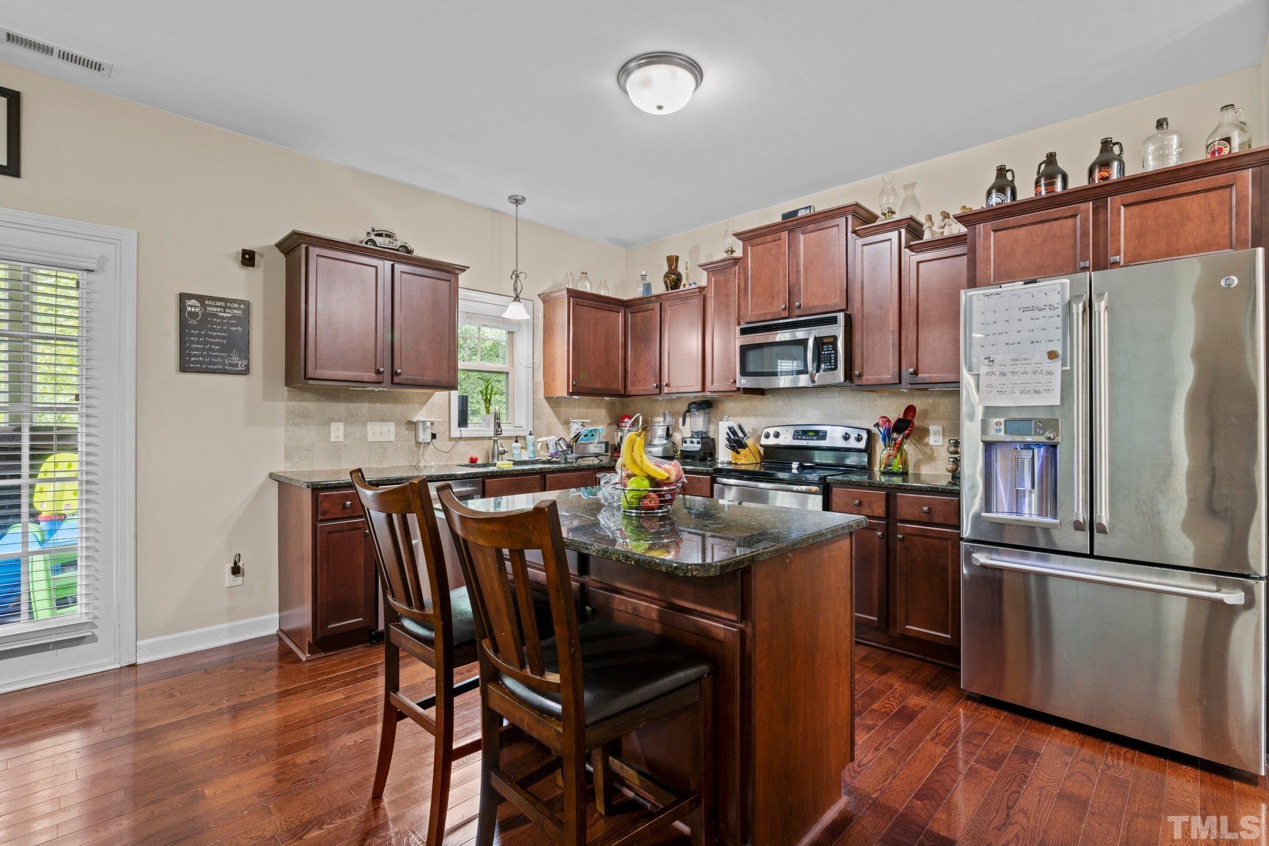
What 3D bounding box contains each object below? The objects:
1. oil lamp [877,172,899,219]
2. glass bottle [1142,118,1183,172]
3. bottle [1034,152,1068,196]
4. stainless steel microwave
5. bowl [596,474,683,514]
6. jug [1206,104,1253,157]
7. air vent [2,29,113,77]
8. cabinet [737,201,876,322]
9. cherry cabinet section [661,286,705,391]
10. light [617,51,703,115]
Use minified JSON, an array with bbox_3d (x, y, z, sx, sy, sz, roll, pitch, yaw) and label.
[{"bbox_3d":[1.487,-1.292,3.509,0.118,0.349,0.118,0,0,44],"label":"oil lamp"},{"bbox_3d":[2.193,-1.120,2.487,0.124,0.292,0.120,0,0,44],"label":"glass bottle"},{"bbox_3d":[1.925,-1.112,2.761,0.128,0.274,0.128,0,0,44],"label":"bottle"},{"bbox_3d":[1.092,-0.438,3.890,0.754,0.410,0.430,0,0,45],"label":"stainless steel microwave"},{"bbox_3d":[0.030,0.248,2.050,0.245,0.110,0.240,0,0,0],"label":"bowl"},{"bbox_3d":[2.340,-1.112,2.357,0.130,0.276,0.130,0,0,-16],"label":"jug"},{"bbox_3d":[-2.458,-1.568,2.540,0.152,0.015,0.363,0,0,44],"label":"air vent"},{"bbox_3d":[1.116,-0.977,3.939,0.869,0.629,0.370,0,0,44],"label":"cabinet"},{"bbox_3d":[0.466,-0.589,4.556,0.429,0.760,0.345,0,0,44],"label":"cherry cabinet section"},{"bbox_3d":[0.118,-1.502,2.728,0.386,0.142,0.386,0,0,0],"label":"light"}]

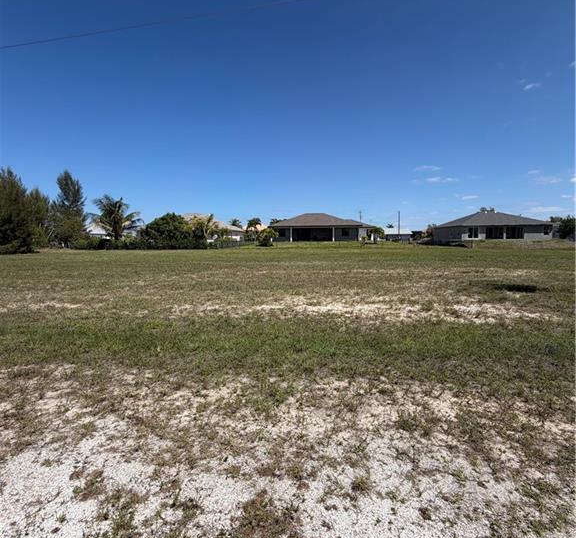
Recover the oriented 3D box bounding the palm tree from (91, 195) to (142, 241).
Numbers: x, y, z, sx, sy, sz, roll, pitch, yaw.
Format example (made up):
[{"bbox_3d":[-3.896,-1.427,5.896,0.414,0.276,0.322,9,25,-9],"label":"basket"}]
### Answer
[{"bbox_3d":[-26.600,-7.333,47.495,7.100,7.700,6.900,1,6,9],"label":"palm tree"}]

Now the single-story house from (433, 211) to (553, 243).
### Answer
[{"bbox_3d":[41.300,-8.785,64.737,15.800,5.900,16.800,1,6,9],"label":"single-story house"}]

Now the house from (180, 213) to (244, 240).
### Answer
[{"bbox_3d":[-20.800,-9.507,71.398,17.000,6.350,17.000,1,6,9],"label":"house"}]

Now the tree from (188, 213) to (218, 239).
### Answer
[{"bbox_3d":[-13.600,-6.297,49.614,4.800,5.200,4.600,1,6,9],"label":"tree"}]

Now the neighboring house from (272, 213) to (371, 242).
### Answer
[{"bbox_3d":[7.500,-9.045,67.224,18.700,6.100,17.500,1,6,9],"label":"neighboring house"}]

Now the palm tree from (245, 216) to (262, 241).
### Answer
[{"bbox_3d":[-7.900,-8.826,69.459,3.800,5.300,3.800,1,6,9],"label":"palm tree"}]

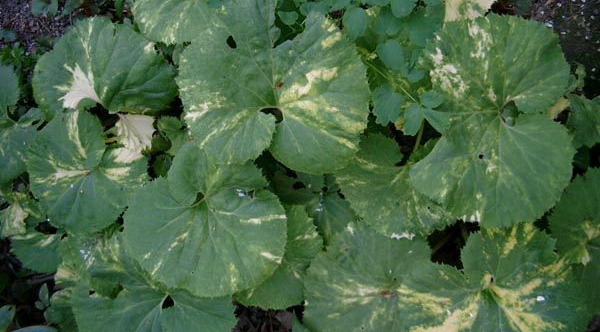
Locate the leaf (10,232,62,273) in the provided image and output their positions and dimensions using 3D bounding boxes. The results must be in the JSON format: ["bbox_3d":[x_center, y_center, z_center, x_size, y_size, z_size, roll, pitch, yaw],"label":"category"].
[{"bbox_3d":[-0.420,0.139,1.030,0.080,0.020,0.085,34,73,20],"label":"leaf"}]

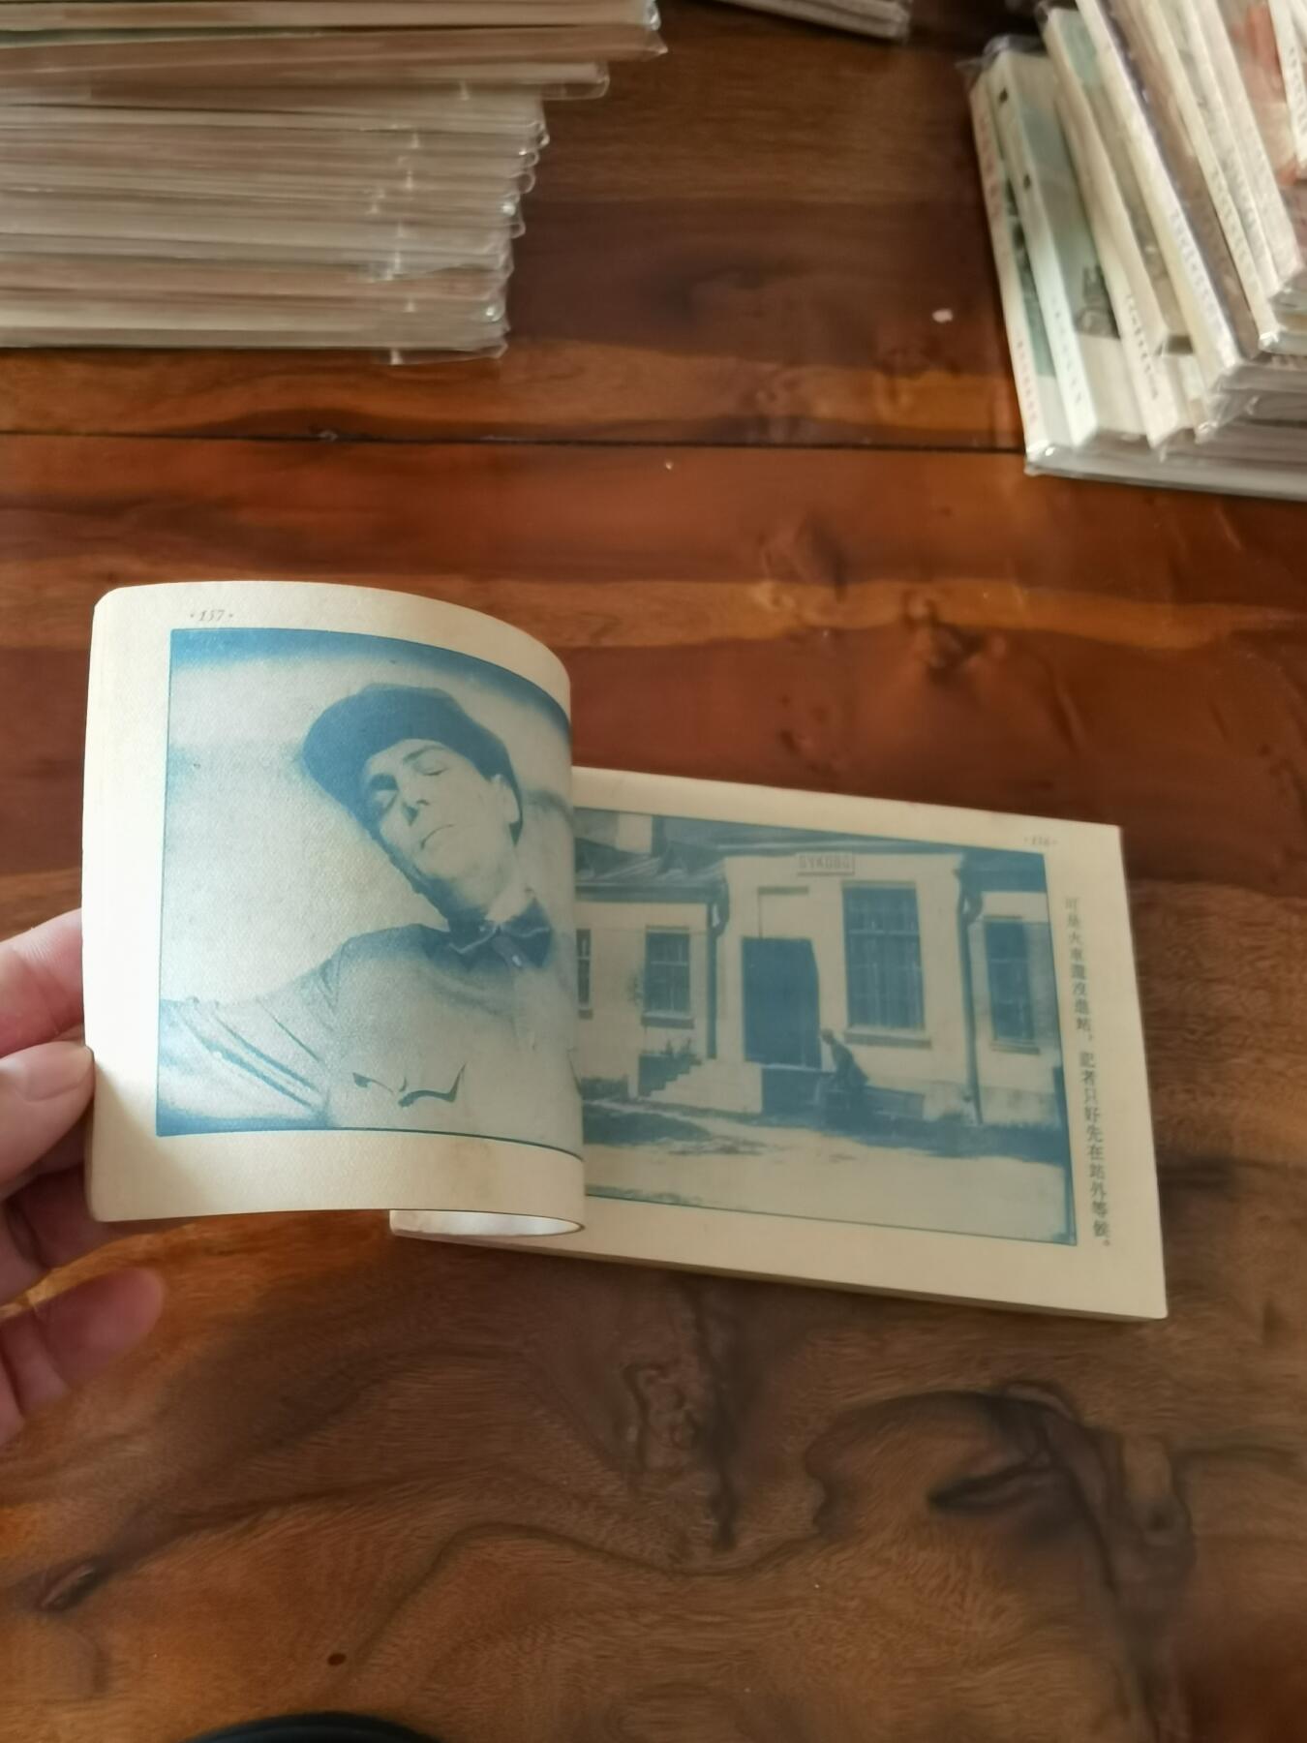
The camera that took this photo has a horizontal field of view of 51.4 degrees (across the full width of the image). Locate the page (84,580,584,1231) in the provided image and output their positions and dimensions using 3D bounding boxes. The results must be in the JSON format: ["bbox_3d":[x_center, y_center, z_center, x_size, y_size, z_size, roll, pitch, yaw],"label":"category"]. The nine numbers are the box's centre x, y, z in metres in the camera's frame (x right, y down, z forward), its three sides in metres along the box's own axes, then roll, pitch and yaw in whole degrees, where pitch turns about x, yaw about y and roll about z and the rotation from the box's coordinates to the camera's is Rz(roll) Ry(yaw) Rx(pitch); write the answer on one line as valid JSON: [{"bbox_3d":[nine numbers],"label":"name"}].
[{"bbox_3d":[-0.047,0.005,0.212,0.085,0.030,0.098,8,72,-29],"label":"page"}]

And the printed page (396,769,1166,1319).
[{"bbox_3d":[0.025,0.026,0.249,0.129,0.006,0.096,7,60,-1],"label":"printed page"}]

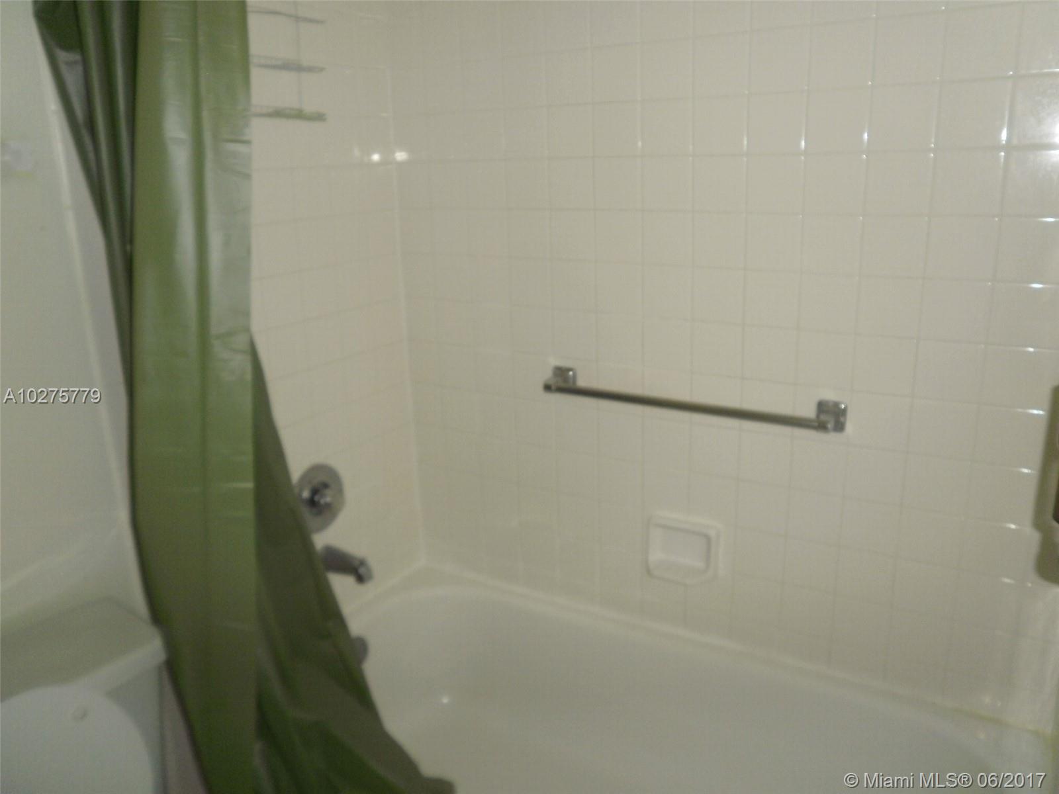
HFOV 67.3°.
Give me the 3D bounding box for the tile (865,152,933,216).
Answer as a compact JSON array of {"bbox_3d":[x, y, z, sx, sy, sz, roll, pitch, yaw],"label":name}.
[{"bbox_3d":[0.651,-0.375,1.395,0.108,0.108,0.009,8,20,31],"label":"tile"}]

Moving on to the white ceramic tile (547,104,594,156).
[{"bbox_3d":[0.090,-0.566,1.697,0.108,0.108,0.009,8,21,31],"label":"white ceramic tile"}]

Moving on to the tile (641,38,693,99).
[{"bbox_3d":[0.269,-0.637,1.554,0.108,0.108,0.009,8,21,31],"label":"tile"}]

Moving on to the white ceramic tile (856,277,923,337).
[{"bbox_3d":[0.660,-0.166,1.458,0.108,0.108,0.009,8,21,31],"label":"white ceramic tile"}]

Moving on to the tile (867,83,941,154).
[{"bbox_3d":[0.645,-0.480,1.365,0.108,0.108,0.009,8,20,31],"label":"tile"}]

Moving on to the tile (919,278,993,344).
[{"bbox_3d":[0.739,-0.148,1.377,0.108,0.108,0.008,8,20,31],"label":"tile"}]

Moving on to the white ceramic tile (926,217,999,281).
[{"bbox_3d":[0.734,-0.252,1.346,0.108,0.108,0.008,8,20,31],"label":"white ceramic tile"}]

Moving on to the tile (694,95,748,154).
[{"bbox_3d":[0.368,-0.520,1.528,0.108,0.108,0.009,8,21,31],"label":"tile"}]

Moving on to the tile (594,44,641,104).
[{"bbox_3d":[0.171,-0.645,1.591,0.108,0.108,0.008,8,20,31],"label":"tile"}]

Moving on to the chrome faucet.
[{"bbox_3d":[-0.431,0.400,1.878,0.148,0.075,0.056,8,20,31],"label":"chrome faucet"}]

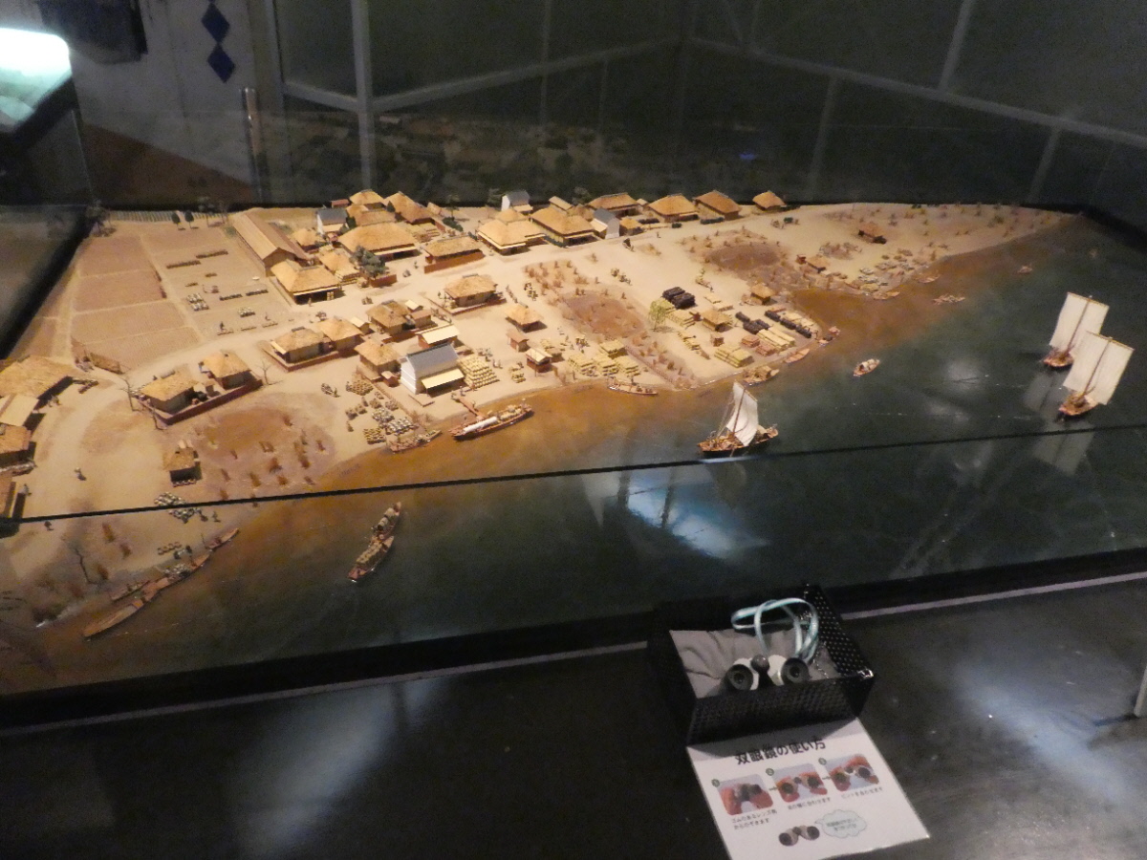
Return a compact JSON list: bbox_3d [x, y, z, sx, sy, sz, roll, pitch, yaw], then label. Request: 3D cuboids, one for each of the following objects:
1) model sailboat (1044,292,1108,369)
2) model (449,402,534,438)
[{"bbox_3d":[1.075,-0.211,1.712,0.150,0.145,0.084,-16,38,-27],"label":"model sailboat"},{"bbox_3d":[-0.143,-0.019,1.392,0.149,0.029,0.035,-15,38,-26],"label":"model"}]

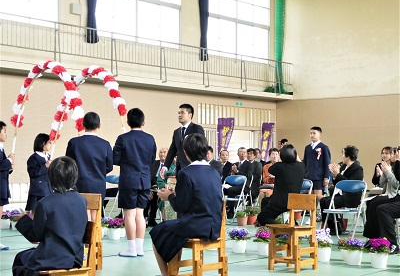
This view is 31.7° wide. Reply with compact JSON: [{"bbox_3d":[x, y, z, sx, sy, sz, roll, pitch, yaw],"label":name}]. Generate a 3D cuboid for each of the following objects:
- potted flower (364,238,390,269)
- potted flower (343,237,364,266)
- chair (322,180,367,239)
[{"bbox_3d":[1.698,1.094,6.743,0.250,0.280,0.250,0,-1,0],"label":"potted flower"},{"bbox_3d":[1.511,1.099,6.903,0.235,0.275,0.235,0,-1,0],"label":"potted flower"},{"bbox_3d":[1.829,0.929,8.893,0.450,0.765,0.460,0,-2,41],"label":"chair"}]

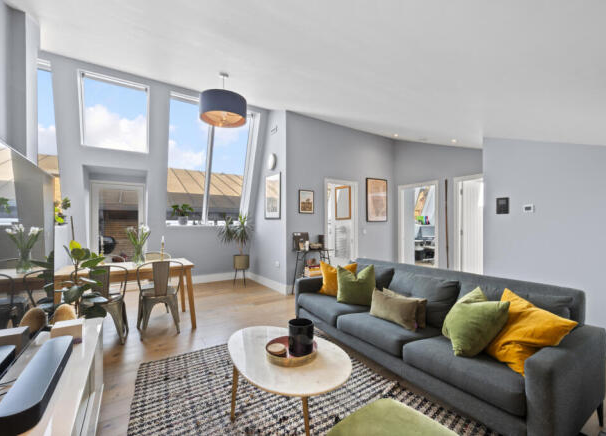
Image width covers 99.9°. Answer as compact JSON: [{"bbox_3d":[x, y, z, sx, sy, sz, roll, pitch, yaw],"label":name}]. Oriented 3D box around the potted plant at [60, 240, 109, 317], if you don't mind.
[{"bbox_3d":[-1.970,0.760,2.300,0.400,1.120,0.400,0,0,-30],"label":"potted plant"}]

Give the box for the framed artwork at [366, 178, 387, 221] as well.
[{"bbox_3d":[1.600,-0.372,5.480,0.620,0.930,0.030,0,0,-30],"label":"framed artwork"}]

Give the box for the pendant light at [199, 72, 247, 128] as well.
[{"bbox_3d":[-0.812,-1.237,2.600,0.450,0.480,0.450,0,0,-30],"label":"pendant light"}]

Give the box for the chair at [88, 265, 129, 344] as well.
[{"bbox_3d":[-2.140,0.905,2.770,0.450,0.850,0.490,0,0,-24],"label":"chair"}]

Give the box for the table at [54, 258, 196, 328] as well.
[{"bbox_3d":[-2.090,0.955,3.110,1.330,0.750,0.700,0,0,-27],"label":"table"}]

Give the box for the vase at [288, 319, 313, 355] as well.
[{"bbox_3d":[-0.014,0.807,1.730,0.167,0.187,0.167,0,0,0],"label":"vase"}]

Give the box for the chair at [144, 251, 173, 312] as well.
[{"bbox_3d":[-1.960,0.905,3.370,0.450,0.850,0.480,0,0,-28],"label":"chair"}]

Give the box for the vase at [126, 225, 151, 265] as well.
[{"bbox_3d":[-2.050,0.330,3.190,0.290,0.500,0.260,0,0,-30],"label":"vase"}]

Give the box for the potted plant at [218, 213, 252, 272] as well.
[{"bbox_3d":[-1.340,0.570,5.000,0.620,1.330,0.560,0,0,-30],"label":"potted plant"}]

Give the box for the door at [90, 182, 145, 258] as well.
[{"bbox_3d":[-3.400,0.345,4.710,0.830,1.980,0.090,0,0,-29],"label":"door"}]

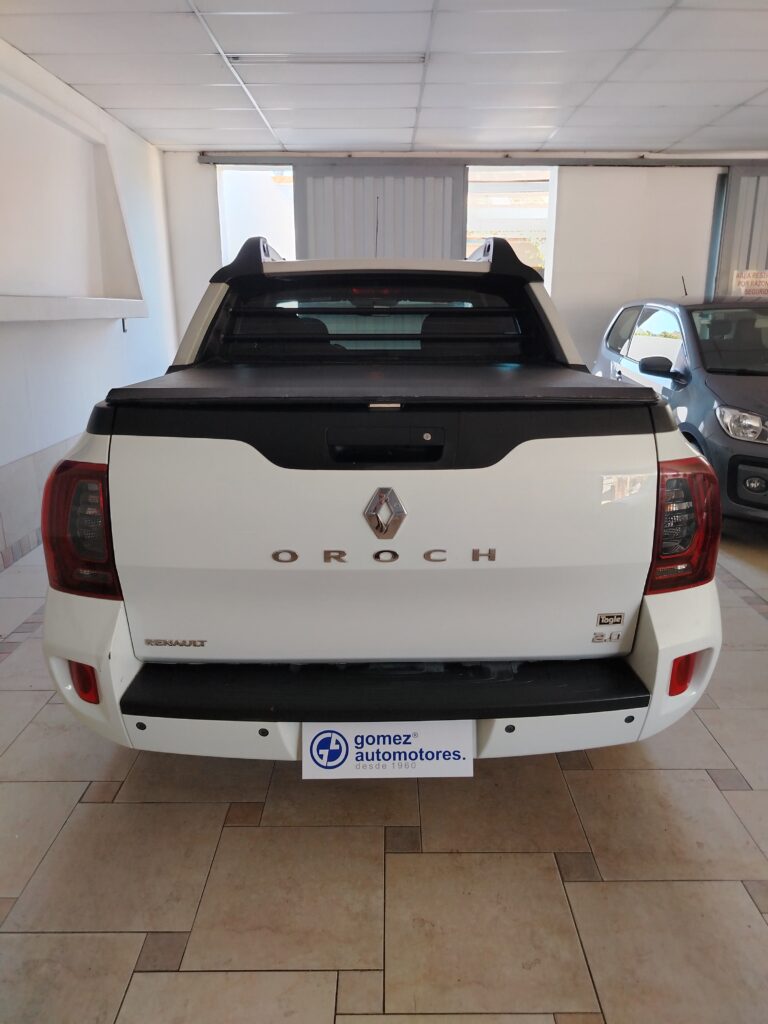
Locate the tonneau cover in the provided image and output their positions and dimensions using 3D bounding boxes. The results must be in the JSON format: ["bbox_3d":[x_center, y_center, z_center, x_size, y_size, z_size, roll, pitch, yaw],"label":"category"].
[{"bbox_3d":[-0.008,-0.419,2.236,1.270,0.052,1.250,0,15,-1],"label":"tonneau cover"}]

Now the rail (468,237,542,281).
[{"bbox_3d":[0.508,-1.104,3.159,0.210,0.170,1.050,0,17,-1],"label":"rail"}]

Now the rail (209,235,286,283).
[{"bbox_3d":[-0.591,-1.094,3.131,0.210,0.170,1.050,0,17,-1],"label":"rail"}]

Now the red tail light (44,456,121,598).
[{"bbox_3d":[-0.767,0.032,1.826,0.240,0.355,0.250,0,17,-1],"label":"red tail light"}]

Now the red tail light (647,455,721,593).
[{"bbox_3d":[0.768,0.019,1.864,0.240,0.355,0.250,0,17,-1],"label":"red tail light"}]

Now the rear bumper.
[{"bbox_3d":[0.004,0.377,1.833,1.790,0.355,0.440,0,17,-1],"label":"rear bumper"}]

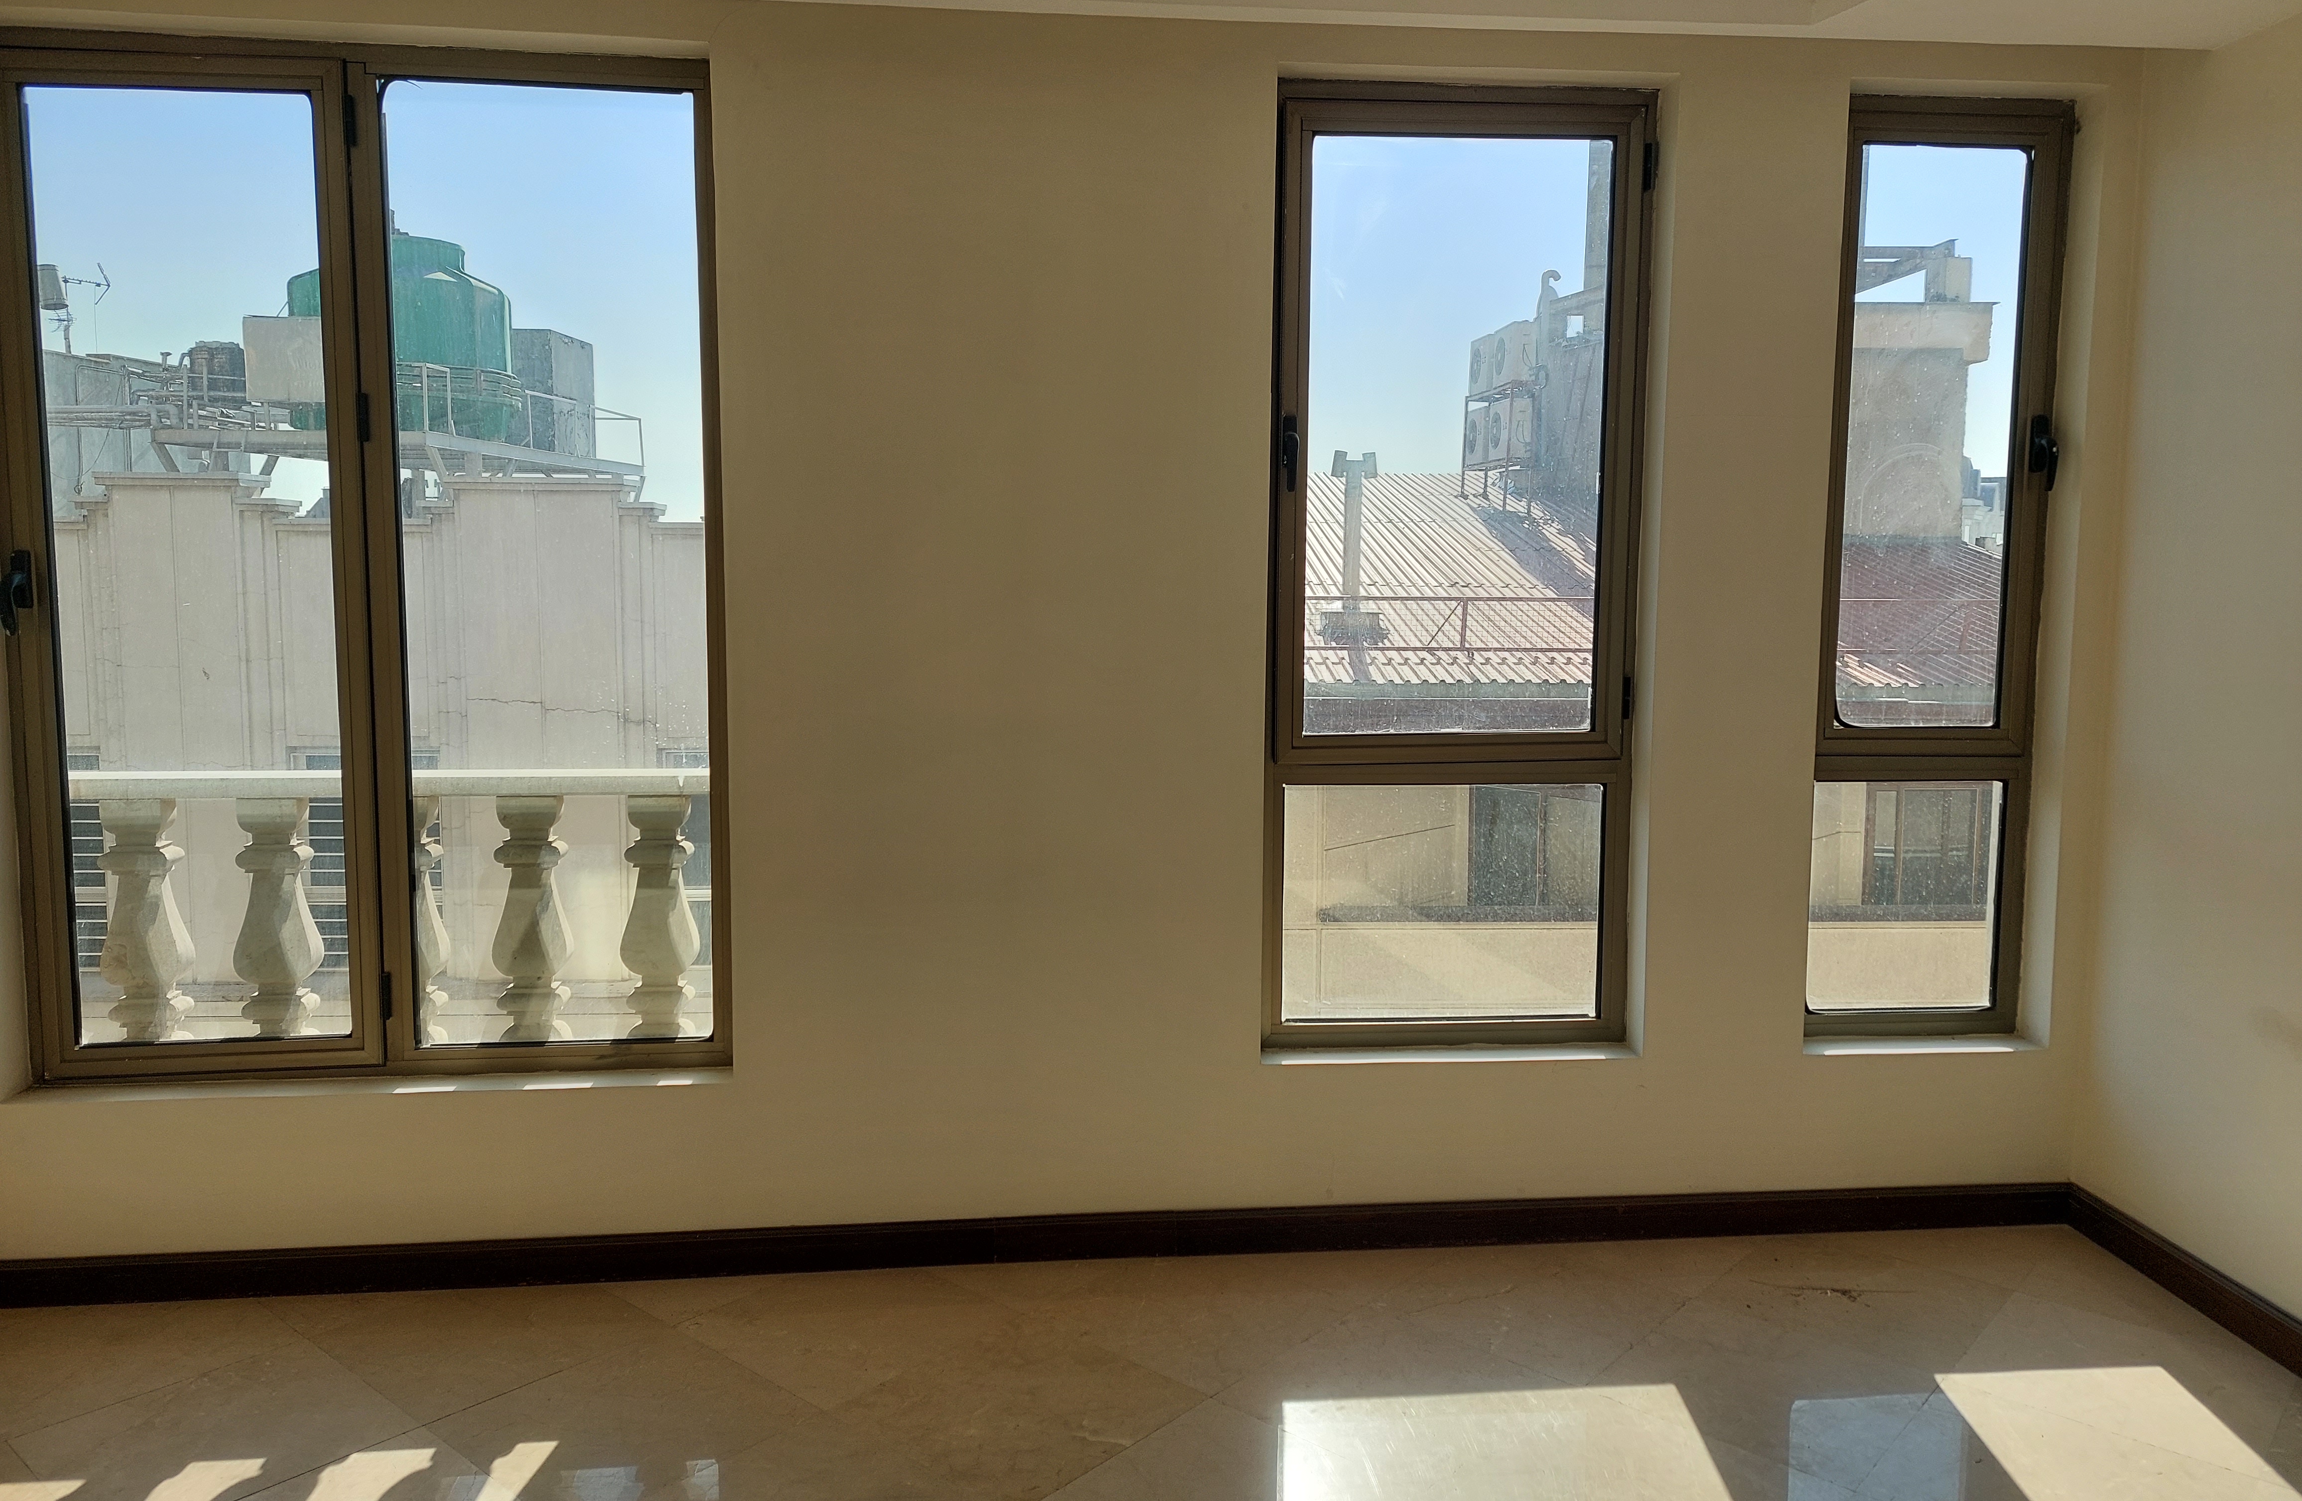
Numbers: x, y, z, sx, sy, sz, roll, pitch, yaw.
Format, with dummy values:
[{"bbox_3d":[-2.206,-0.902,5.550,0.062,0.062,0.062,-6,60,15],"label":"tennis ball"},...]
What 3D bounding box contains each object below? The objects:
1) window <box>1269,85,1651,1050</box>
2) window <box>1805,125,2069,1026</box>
[{"bbox_3d":[0.667,-0.383,3.587,0.863,2.133,0.090,0,6,-6],"label":"window"},{"bbox_3d":[1.771,-0.389,3.704,0.588,2.133,0.090,0,6,-6],"label":"window"}]

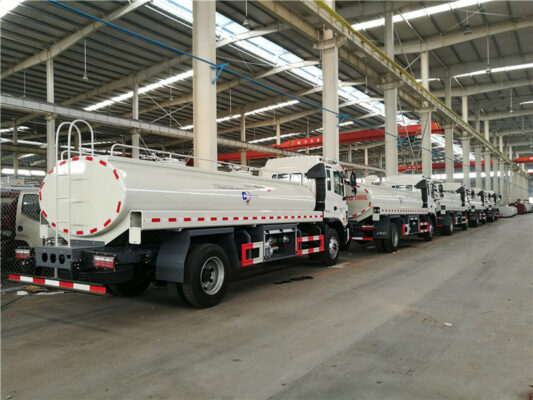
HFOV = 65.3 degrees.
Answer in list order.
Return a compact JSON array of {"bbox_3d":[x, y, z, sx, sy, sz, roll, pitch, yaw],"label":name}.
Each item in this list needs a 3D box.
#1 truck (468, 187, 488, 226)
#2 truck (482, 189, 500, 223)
[{"bbox_3d":[15.861,0.541,33.207,2.600,3.030,8.800,-1,-1,34],"label":"truck"},{"bbox_3d":[21.200,0.620,40.968,2.600,3.030,8.800,-1,-1,33],"label":"truck"}]

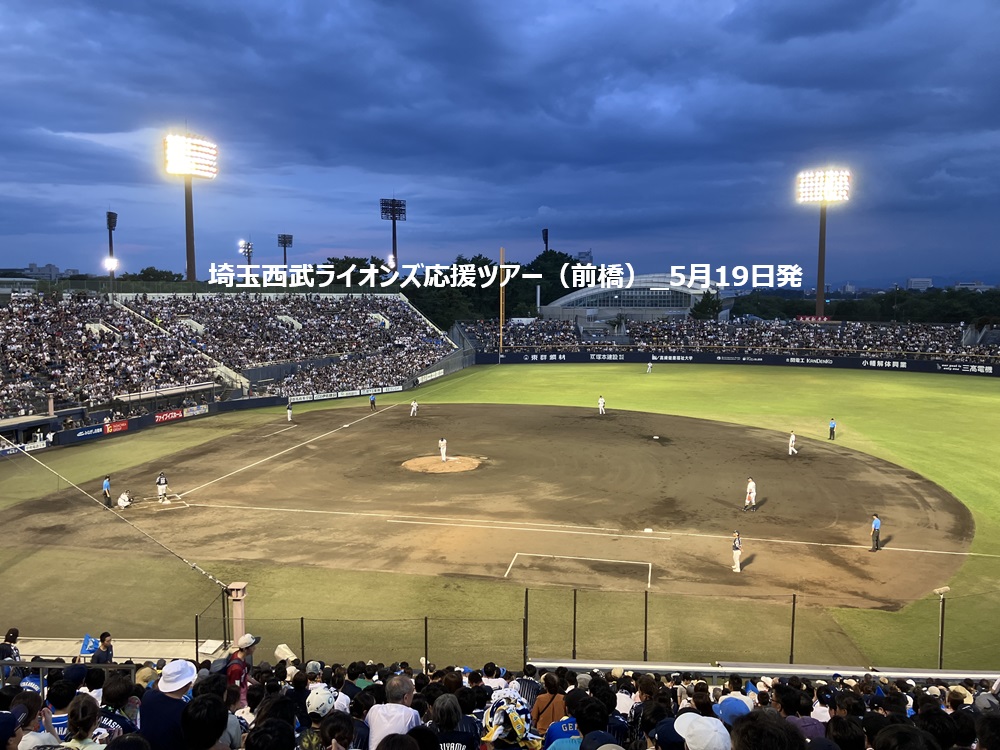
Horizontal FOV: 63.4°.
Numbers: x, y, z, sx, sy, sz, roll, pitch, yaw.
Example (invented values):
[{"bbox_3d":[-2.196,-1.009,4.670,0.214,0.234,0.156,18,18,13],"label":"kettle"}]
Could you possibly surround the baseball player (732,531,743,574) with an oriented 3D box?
[{"bbox_3d":[10.425,7.679,35.426,0.470,1.820,0.540,1,6,7],"label":"baseball player"}]

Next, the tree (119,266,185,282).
[{"bbox_3d":[-73.452,-14.799,170.000,13.300,16.000,12.000,0,6,0],"label":"tree"}]

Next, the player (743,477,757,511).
[{"bbox_3d":[13.966,6.663,45.167,0.680,1.870,0.580,0,6,-3],"label":"player"}]

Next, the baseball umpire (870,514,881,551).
[{"bbox_3d":[17.846,7.430,38.281,0.480,1.800,0.520,1,6,6],"label":"baseball umpire"}]

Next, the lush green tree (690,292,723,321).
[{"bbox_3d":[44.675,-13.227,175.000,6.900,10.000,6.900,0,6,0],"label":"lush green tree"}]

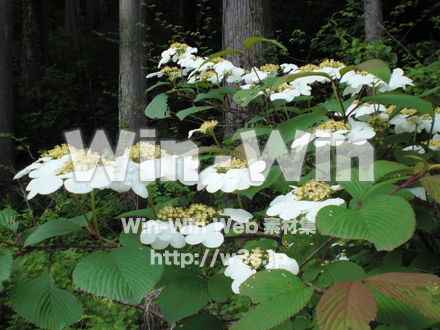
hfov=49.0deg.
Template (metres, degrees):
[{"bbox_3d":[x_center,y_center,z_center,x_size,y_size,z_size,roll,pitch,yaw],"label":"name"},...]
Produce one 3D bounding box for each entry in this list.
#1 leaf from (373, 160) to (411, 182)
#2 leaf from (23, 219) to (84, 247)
[{"bbox_3d":[0.220,0.009,0.620,0.062,0.016,0.048,-11,12,-30],"label":"leaf"},{"bbox_3d":[-0.212,0.087,0.620,0.078,0.015,0.045,-23,14,-20],"label":"leaf"}]

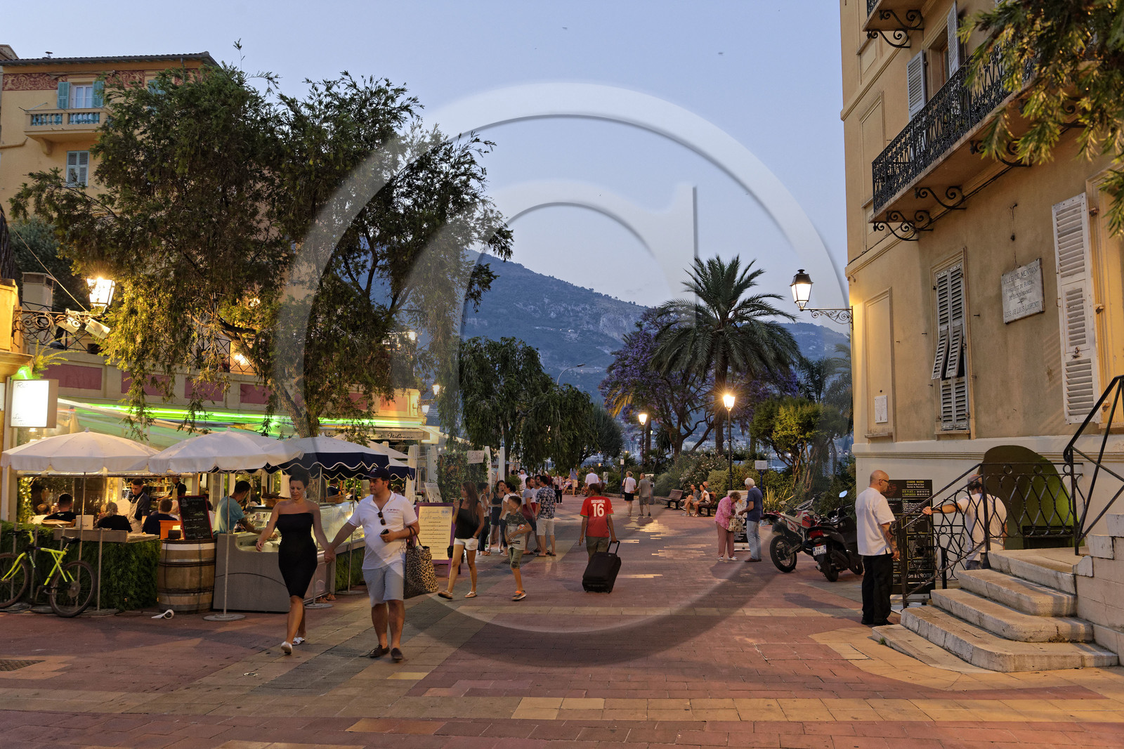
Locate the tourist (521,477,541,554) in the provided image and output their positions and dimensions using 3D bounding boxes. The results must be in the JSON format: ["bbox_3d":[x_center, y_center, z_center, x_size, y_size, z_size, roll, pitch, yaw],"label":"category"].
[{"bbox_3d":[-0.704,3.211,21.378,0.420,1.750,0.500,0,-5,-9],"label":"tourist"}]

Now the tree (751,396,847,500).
[{"bbox_3d":[8.258,2.896,32.873,3.400,4.350,3.300,0,-5,0],"label":"tree"}]

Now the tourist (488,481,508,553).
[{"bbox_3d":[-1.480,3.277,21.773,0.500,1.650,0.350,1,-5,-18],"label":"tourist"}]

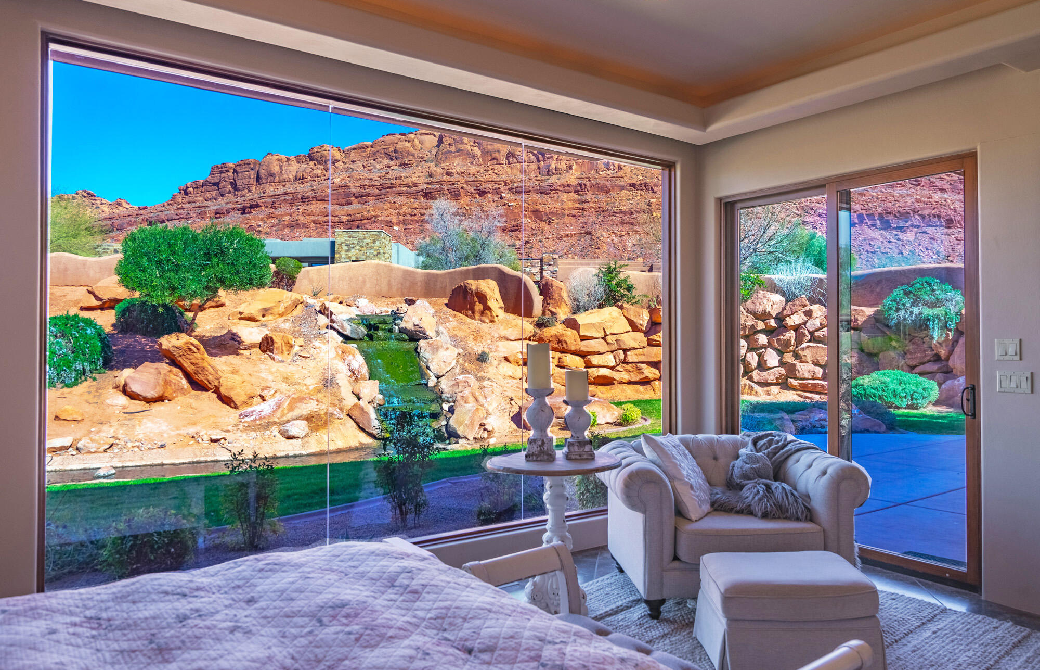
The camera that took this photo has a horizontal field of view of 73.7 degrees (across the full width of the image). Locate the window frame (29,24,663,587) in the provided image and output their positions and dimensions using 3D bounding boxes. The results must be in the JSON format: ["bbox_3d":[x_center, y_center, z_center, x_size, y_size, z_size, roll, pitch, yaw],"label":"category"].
[{"bbox_3d":[-0.477,-0.032,4.143,3.950,2.550,0.130,0,-1,-35],"label":"window frame"}]

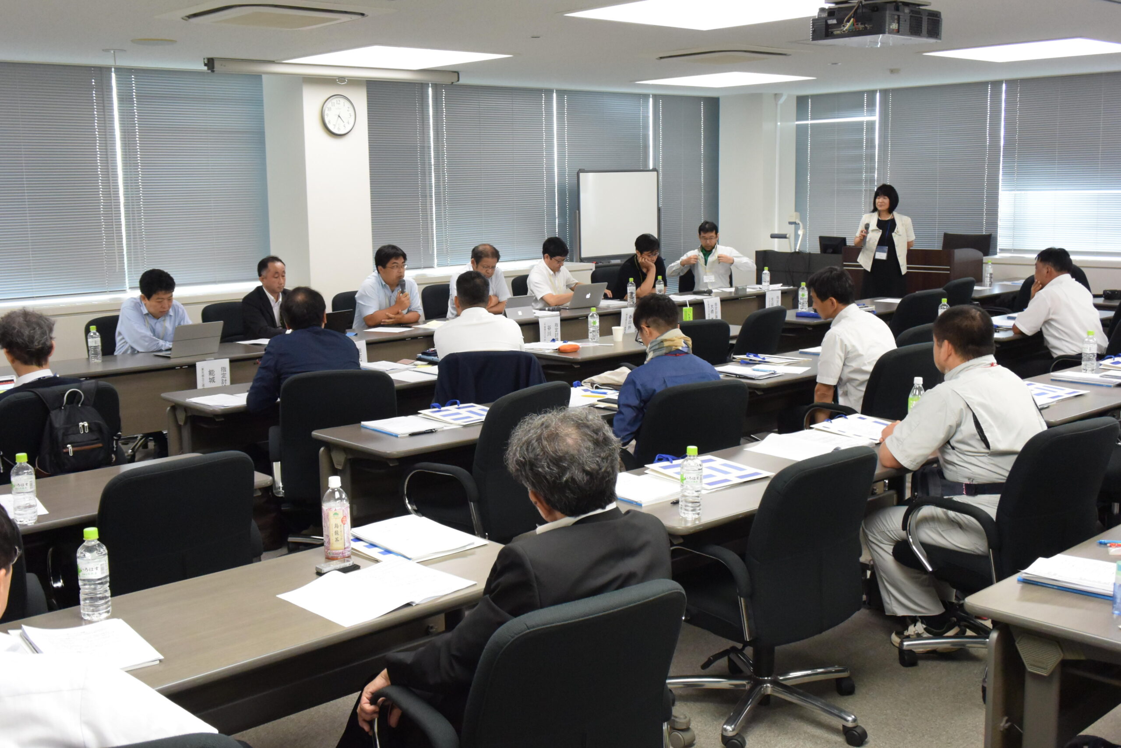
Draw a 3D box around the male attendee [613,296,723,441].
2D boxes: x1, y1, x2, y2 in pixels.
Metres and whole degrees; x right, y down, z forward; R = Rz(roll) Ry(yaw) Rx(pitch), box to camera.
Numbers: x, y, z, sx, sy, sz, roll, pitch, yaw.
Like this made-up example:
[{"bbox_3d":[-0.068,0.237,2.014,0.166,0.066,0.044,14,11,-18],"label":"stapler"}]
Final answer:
[{"bbox_3d":[0.392,0.261,5.123,0.540,1.240,0.780,-10,13,-43],"label":"male attendee"}]

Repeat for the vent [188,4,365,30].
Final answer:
[{"bbox_3d":[-1.540,-1.919,6.379,0.810,0.060,0.810,-9,12,-40],"label":"vent"}]

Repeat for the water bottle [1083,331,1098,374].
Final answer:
[{"bbox_3d":[2.724,-0.121,6.077,0.067,0.217,0.067,-9,12,-41],"label":"water bottle"}]

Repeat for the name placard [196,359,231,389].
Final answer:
[{"bbox_3d":[-2.006,0.081,6.863,0.210,0.297,0.010,-9,12,-40],"label":"name placard"}]

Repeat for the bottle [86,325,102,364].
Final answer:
[{"bbox_3d":[-2.698,-0.171,6.836,0.066,0.210,0.066,-9,12,-40],"label":"bottle"}]

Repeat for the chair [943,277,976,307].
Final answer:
[{"bbox_3d":[3.013,-0.312,9.538,0.600,0.900,0.620,-10,13,-44],"label":"chair"}]

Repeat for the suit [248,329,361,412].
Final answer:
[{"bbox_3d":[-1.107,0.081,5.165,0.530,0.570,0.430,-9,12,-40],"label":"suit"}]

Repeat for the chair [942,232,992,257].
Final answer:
[{"bbox_3d":[3.772,-0.772,11.281,0.650,1.120,0.620,-9,12,-40],"label":"chair"}]

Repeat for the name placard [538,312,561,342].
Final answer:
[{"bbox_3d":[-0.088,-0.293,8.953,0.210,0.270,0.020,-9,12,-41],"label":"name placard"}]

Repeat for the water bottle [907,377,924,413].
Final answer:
[{"bbox_3d":[1.365,0.117,4.542,0.067,0.210,0.067,2,10,17],"label":"water bottle"}]

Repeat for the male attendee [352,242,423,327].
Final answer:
[{"bbox_3d":[-1.152,-0.277,8.462,0.560,1.270,0.780,-10,13,-43],"label":"male attendee"}]

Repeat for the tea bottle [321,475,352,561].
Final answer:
[{"bbox_3d":[-0.590,0.376,3.113,0.069,0.216,0.069,-3,10,-11],"label":"tea bottle"}]

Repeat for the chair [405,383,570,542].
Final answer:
[{"bbox_3d":[-0.318,0.490,4.928,0.640,0.890,0.620,5,11,34],"label":"chair"}]

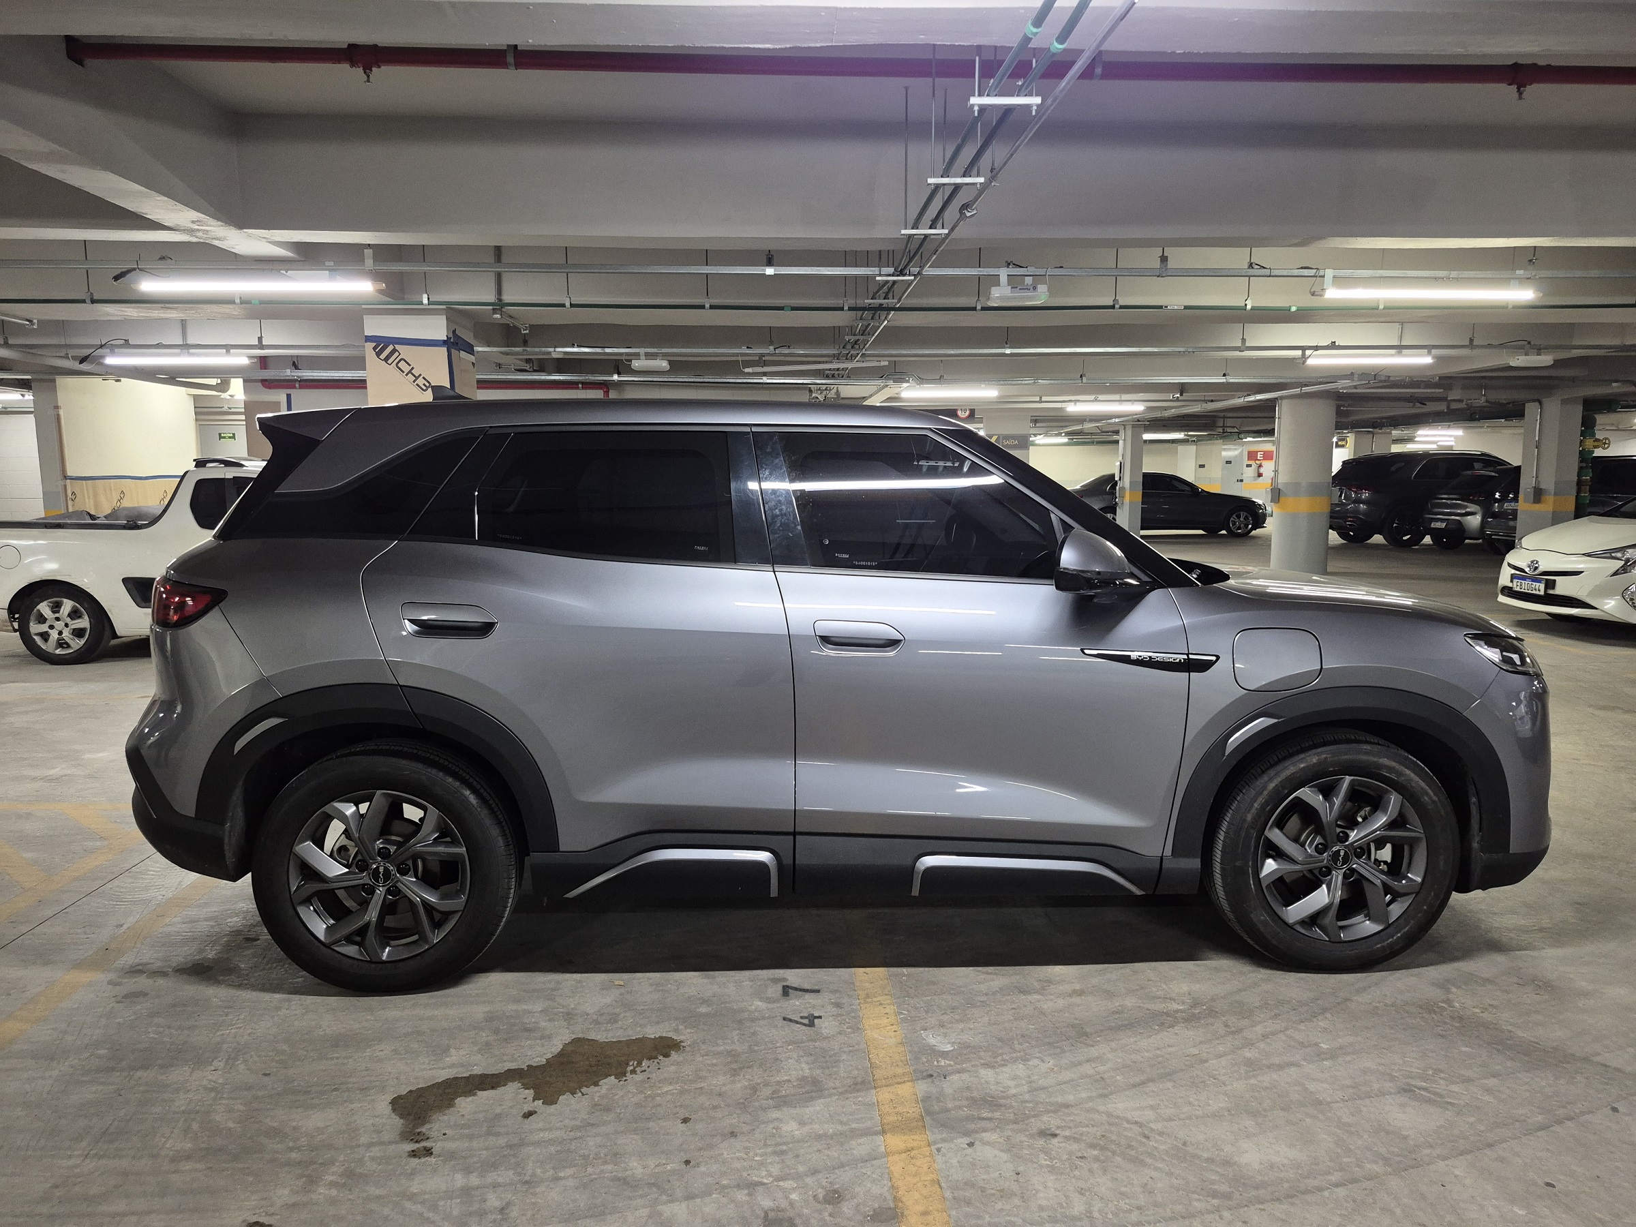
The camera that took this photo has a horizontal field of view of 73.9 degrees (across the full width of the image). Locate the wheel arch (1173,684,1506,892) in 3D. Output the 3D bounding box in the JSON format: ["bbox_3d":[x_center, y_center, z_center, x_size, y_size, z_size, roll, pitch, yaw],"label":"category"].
[{"bbox_3d":[1.416,0.476,3.005,0.960,0.595,0.150,0,7,-2],"label":"wheel arch"}]

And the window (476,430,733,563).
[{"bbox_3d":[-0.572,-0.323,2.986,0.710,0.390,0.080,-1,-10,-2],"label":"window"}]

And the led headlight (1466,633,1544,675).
[{"bbox_3d":[1.977,0.113,3.192,0.400,0.150,0.380,0,7,-2],"label":"led headlight"}]

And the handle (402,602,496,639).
[{"bbox_3d":[-0.954,0.016,2.844,0.243,0.096,0.050,0,7,-2],"label":"handle"}]

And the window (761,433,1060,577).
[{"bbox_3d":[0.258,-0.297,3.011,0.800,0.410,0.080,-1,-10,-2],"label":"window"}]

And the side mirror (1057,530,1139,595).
[{"bbox_3d":[0.740,-0.136,2.849,0.220,0.175,0.230,-1,7,-2],"label":"side mirror"}]

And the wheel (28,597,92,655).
[{"bbox_3d":[-5.809,0.093,8.395,0.445,0.445,0.170,-1,7,-4],"label":"wheel"}]

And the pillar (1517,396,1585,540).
[{"bbox_3d":[10.552,-1.849,15.705,0.340,2.470,0.690,-1,7,-3],"label":"pillar"}]

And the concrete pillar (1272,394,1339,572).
[{"bbox_3d":[6.729,-1.748,15.011,0.700,2.420,0.700,-1,7,-4],"label":"concrete pillar"}]

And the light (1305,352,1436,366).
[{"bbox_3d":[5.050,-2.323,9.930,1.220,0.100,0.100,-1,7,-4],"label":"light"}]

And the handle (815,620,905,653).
[{"bbox_3d":[0.107,0.059,2.887,0.240,0.093,0.050,0,7,-2],"label":"handle"}]

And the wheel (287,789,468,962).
[{"bbox_3d":[-1.173,0.693,2.986,0.475,0.475,0.190,0,7,-2],"label":"wheel"}]

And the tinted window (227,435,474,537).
[{"bbox_3d":[-1.235,-0.339,2.910,0.660,0.300,0.110,0,7,-2],"label":"tinted window"}]

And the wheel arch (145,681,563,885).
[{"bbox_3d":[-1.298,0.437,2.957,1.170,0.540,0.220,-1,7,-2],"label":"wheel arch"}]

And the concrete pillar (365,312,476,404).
[{"bbox_3d":[-2.652,-0.745,7.420,0.510,2.460,0.650,-1,7,-4],"label":"concrete pillar"}]

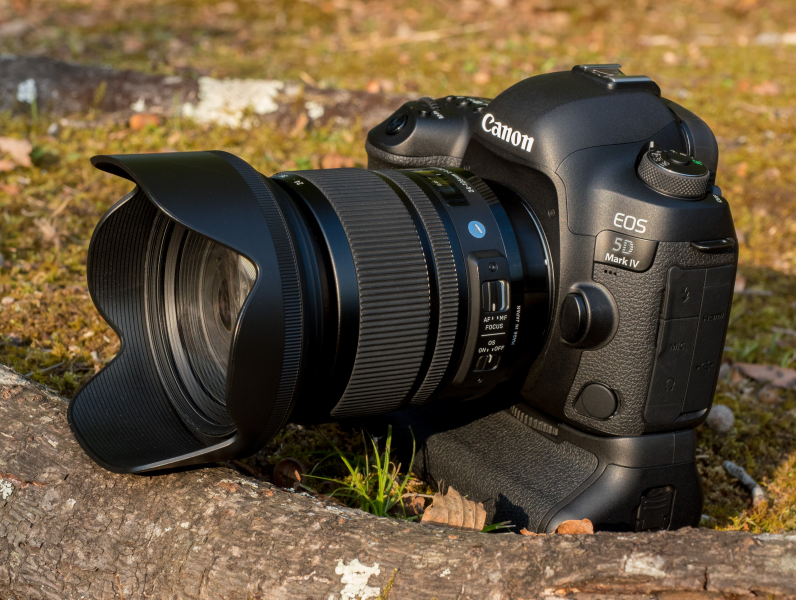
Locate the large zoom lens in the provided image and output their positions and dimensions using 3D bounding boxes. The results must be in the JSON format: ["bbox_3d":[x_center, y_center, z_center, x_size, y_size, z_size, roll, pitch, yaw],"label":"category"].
[{"bbox_3d":[-0.027,0.000,0.636,0.150,0.108,0.108,-5,23,-34],"label":"large zoom lens"}]

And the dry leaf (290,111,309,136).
[{"bbox_3d":[-0.065,-0.117,1.224,0.011,0.014,0.012,3,19,0],"label":"dry leaf"}]

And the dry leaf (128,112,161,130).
[{"bbox_3d":[-0.168,-0.118,1.224,0.021,0.010,0.014,3,19,0],"label":"dry leaf"}]

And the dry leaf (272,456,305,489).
[{"bbox_3d":[-0.041,0.065,0.695,0.013,0.011,0.011,3,19,0],"label":"dry leaf"}]

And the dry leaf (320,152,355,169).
[{"bbox_3d":[-0.038,-0.087,1.160,0.022,0.009,0.017,3,19,0],"label":"dry leaf"}]

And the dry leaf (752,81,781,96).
[{"bbox_3d":[0.286,-0.164,1.433,0.021,0.009,0.015,3,19,0],"label":"dry leaf"}]

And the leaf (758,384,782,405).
[{"bbox_3d":[0.164,0.042,0.815,0.011,0.008,0.011,3,19,0],"label":"leaf"}]

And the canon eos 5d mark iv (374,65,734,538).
[{"bbox_3d":[0.057,-0.007,0.704,0.086,0.164,0.151,-5,23,-34],"label":"canon eos 5d mark iv"}]

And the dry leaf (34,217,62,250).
[{"bbox_3d":[-0.186,-0.035,0.985,0.016,0.012,0.018,3,19,0],"label":"dry leaf"}]

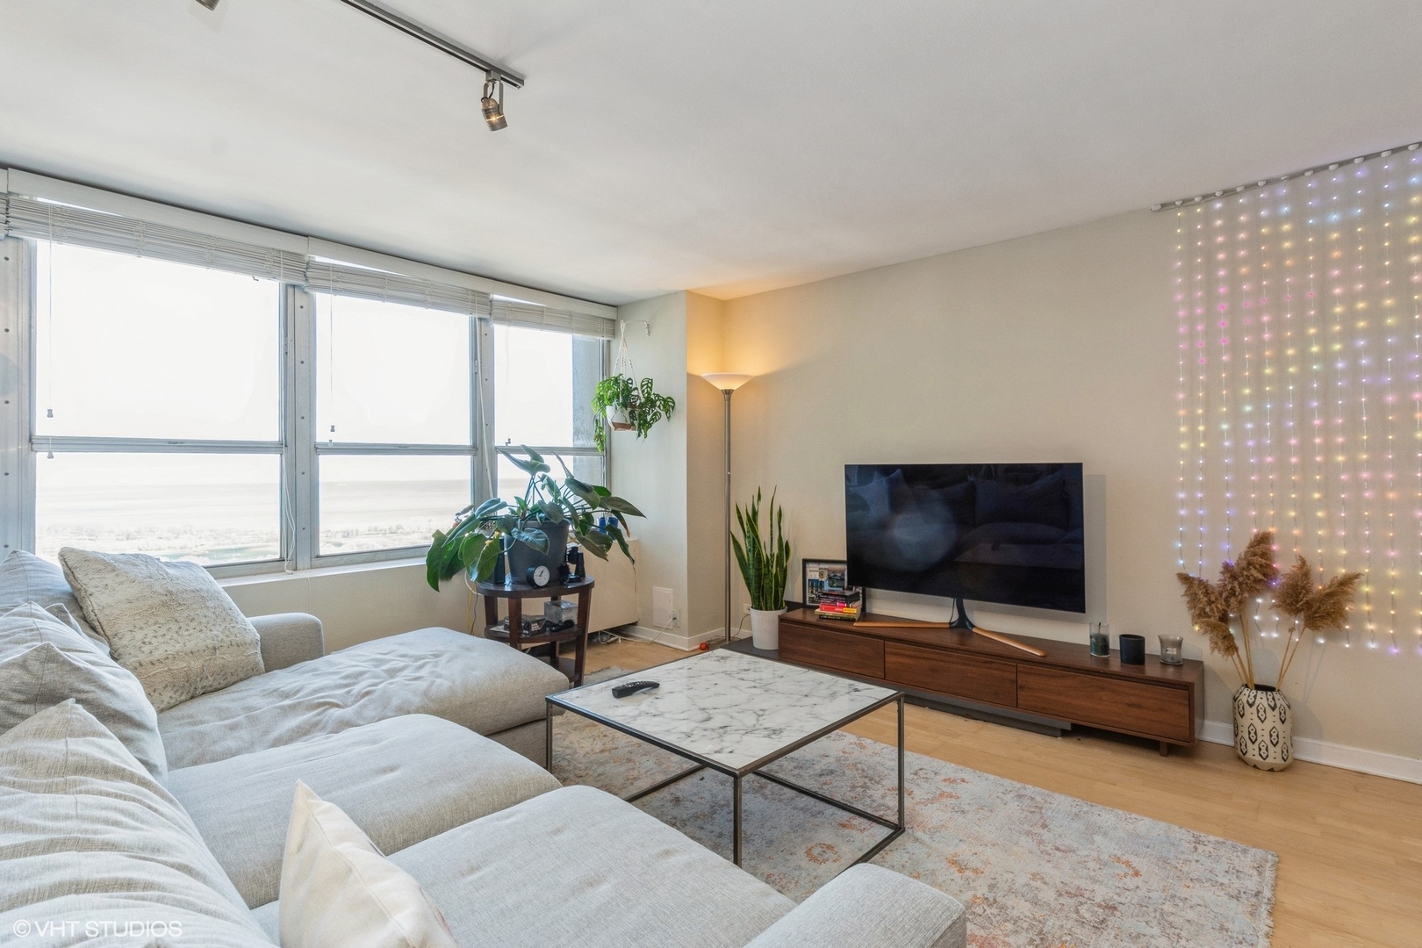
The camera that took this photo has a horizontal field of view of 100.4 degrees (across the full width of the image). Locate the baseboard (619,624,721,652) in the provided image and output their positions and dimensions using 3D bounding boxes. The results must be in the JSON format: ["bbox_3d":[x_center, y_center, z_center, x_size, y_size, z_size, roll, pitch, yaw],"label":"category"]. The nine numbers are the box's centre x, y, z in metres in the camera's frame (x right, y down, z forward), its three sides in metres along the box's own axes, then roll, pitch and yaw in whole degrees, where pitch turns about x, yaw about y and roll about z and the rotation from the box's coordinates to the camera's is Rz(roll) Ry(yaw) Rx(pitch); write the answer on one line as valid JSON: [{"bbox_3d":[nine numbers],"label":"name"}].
[{"bbox_3d":[-0.322,1.166,4.360,0.710,0.095,0.318,0,1,39],"label":"baseboard"}]

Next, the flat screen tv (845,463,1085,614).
[{"bbox_3d":[1.317,0.307,3.214,1.225,0.715,0.060,0,0,36],"label":"flat screen tv"}]

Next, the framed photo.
[{"bbox_3d":[0.772,0.700,3.740,0.422,0.315,0.035,0,0,36],"label":"framed photo"}]

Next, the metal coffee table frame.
[{"bbox_3d":[0.055,0.980,2.000,0.845,0.470,0.845,0,1,44],"label":"metal coffee table frame"}]

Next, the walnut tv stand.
[{"bbox_3d":[1.309,1.033,3.155,2.000,0.345,0.380,0,0,36],"label":"walnut tv stand"}]

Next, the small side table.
[{"bbox_3d":[-0.967,0.913,3.290,0.630,0.610,0.610,-1,1,-39],"label":"small side table"}]

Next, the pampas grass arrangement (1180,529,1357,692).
[{"bbox_3d":[2.300,0.560,2.465,0.590,0.660,0.360,0,1,39],"label":"pampas grass arrangement"}]

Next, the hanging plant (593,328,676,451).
[{"bbox_3d":[-0.530,-0.580,4.013,0.530,0.843,0.430,0,0,36],"label":"hanging plant"}]

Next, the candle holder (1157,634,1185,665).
[{"bbox_3d":[2.095,0.803,2.698,0.092,0.114,0.092,0,0,36],"label":"candle holder"}]

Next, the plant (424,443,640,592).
[{"bbox_3d":[-0.912,0.229,3.049,1.059,0.743,0.800,0,0,0],"label":"plant"}]

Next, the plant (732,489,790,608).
[{"bbox_3d":[0.326,0.491,3.821,0.380,0.796,0.330,0,0,0],"label":"plant"}]

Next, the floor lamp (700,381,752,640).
[{"bbox_3d":[0.116,0.270,4.000,0.353,1.880,0.353,0,0,0],"label":"floor lamp"}]

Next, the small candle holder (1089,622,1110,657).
[{"bbox_3d":[1.810,0.770,2.765,0.079,0.150,0.079,0,1,39],"label":"small candle holder"}]

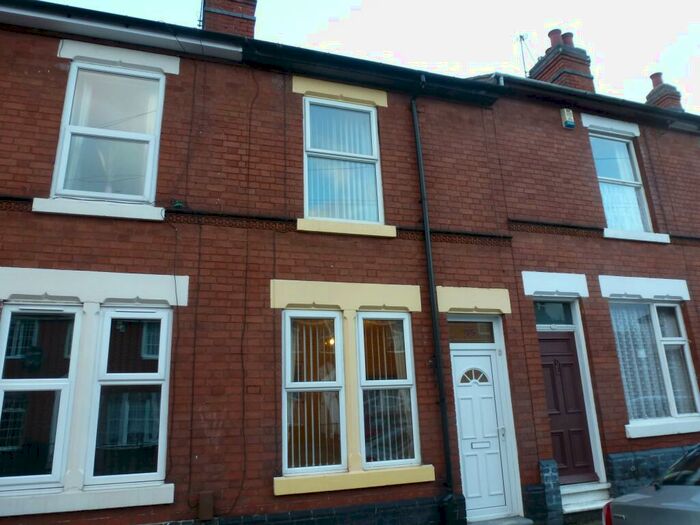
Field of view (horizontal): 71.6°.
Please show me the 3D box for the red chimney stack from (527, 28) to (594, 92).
[{"bbox_3d":[4.681,-4.186,10.744,0.754,1.528,0.933,3,-16,-17],"label":"red chimney stack"}]

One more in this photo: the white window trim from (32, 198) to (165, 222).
[{"bbox_3d":[-2.633,-0.536,5.152,1.246,0.140,0.120,3,-16,-17],"label":"white window trim"}]

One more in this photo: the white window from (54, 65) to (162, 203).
[{"bbox_3d":[-2.681,-1.443,5.493,1.009,1.666,0.090,3,-16,-17],"label":"white window"}]

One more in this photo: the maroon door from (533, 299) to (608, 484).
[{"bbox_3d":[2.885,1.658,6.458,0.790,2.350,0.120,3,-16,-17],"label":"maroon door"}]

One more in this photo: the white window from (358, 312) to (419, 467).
[{"bbox_3d":[0.444,1.457,5.681,0.695,1.744,0.070,3,-16,-17],"label":"white window"}]

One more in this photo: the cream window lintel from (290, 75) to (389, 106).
[{"bbox_3d":[-0.127,-2.256,6.535,1.313,0.241,0.120,3,-16,-17],"label":"cream window lintel"}]

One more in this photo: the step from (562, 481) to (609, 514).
[{"bbox_3d":[2.837,2.901,6.029,0.800,0.310,0.320,3,-16,-17],"label":"step"}]

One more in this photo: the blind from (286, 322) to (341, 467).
[{"bbox_3d":[-0.418,1.455,5.544,0.624,1.674,0.090,3,-16,-17],"label":"blind"}]

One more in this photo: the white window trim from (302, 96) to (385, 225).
[{"bbox_3d":[-0.094,-1.306,6.307,1.033,1.699,0.090,3,-16,-17],"label":"white window trim"}]

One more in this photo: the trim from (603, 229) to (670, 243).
[{"bbox_3d":[4.359,-0.387,7.428,1.276,0.150,0.120,3,-16,-17],"label":"trim"}]

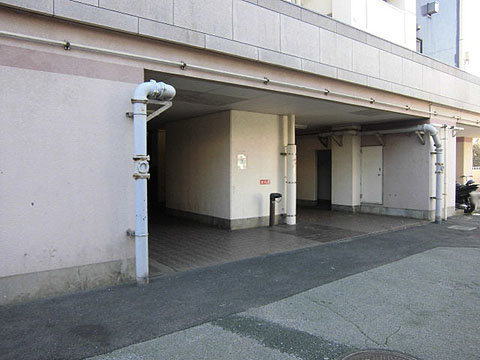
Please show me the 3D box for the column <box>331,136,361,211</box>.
[{"bbox_3d":[3.576,-0.217,12.082,0.446,2.603,0.841,-2,3,-38],"label":"column"}]

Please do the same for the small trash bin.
[{"bbox_3d":[0.911,0.771,9.258,0.182,0.856,0.304,-2,3,-38],"label":"small trash bin"}]

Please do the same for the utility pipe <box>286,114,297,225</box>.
[{"bbox_3d":[1.369,-0.255,9.494,0.223,2.887,0.223,-2,3,-38],"label":"utility pipe"}]

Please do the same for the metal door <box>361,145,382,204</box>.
[{"bbox_3d":[4.255,-0.146,11.579,0.061,1.843,0.750,-2,3,-38],"label":"metal door"}]

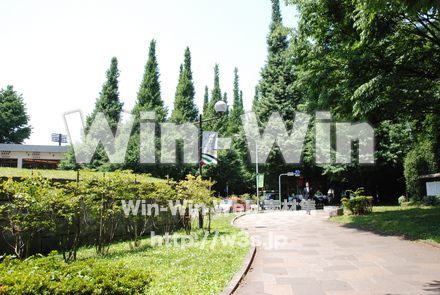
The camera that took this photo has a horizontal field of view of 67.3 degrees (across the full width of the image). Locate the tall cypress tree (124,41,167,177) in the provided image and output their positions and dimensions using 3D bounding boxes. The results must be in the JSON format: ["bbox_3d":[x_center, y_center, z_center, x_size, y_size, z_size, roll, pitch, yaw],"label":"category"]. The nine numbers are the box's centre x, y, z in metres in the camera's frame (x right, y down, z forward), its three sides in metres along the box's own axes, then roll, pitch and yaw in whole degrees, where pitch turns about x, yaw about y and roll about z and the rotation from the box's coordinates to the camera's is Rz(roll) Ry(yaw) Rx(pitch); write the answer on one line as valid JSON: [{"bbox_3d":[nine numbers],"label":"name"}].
[{"bbox_3d":[-10.838,-4.380,49.423,6.600,24.320,6.600,0,-7,0],"label":"tall cypress tree"}]

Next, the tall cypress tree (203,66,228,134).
[{"bbox_3d":[-0.640,-3.047,60.473,5.400,25.190,5.400,0,-7,0],"label":"tall cypress tree"}]

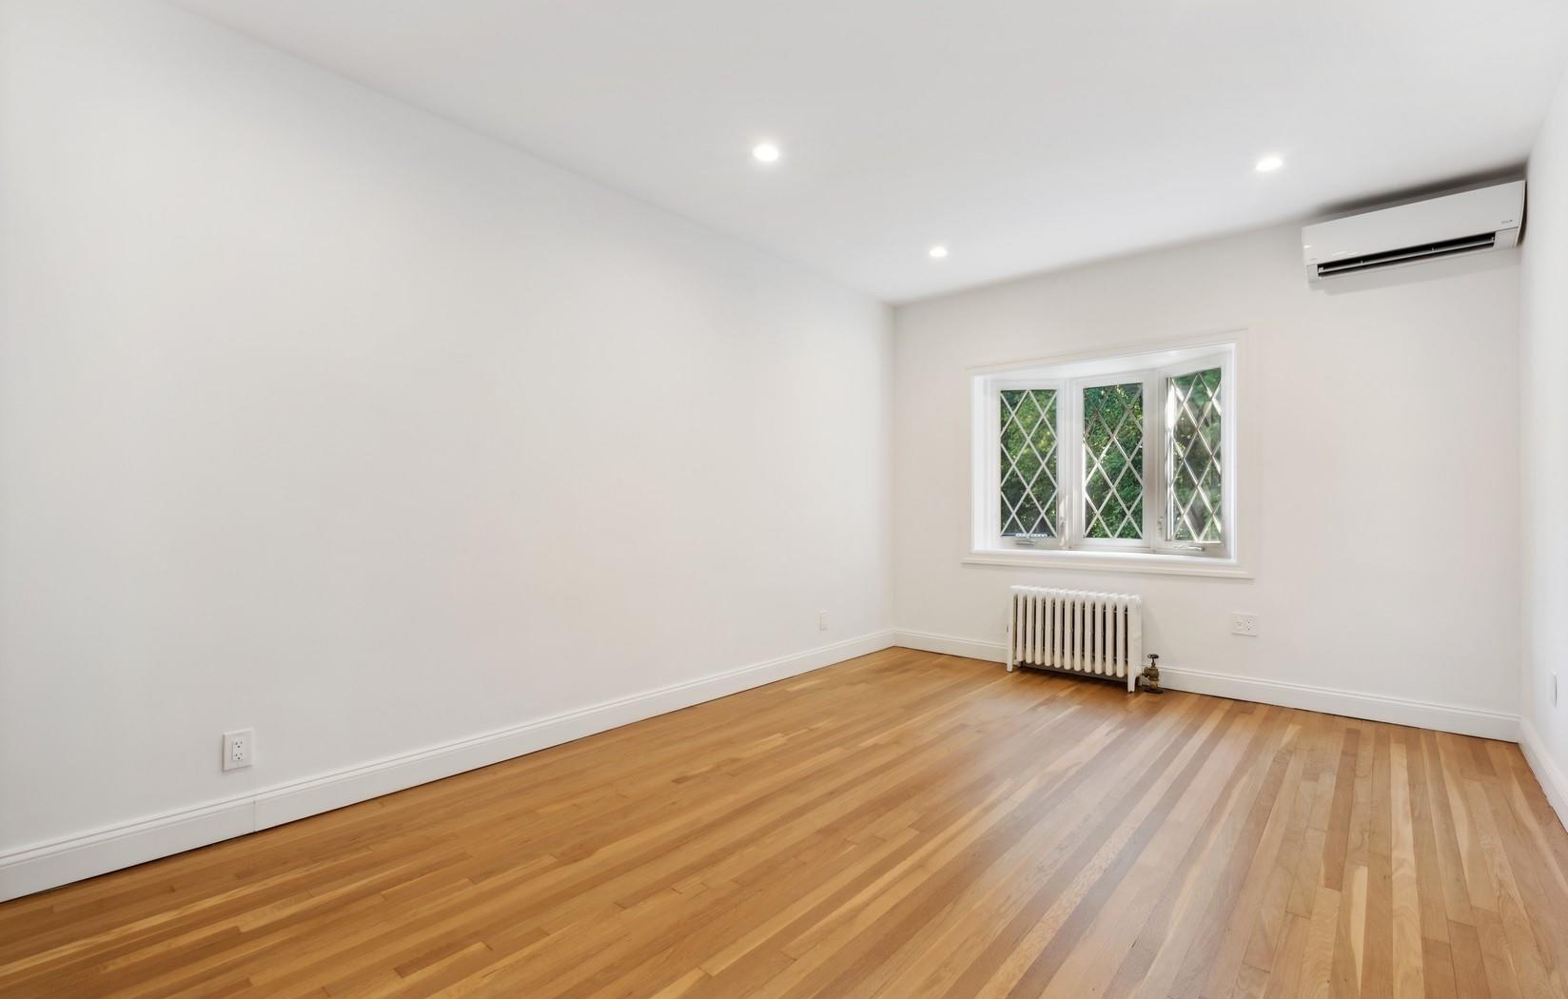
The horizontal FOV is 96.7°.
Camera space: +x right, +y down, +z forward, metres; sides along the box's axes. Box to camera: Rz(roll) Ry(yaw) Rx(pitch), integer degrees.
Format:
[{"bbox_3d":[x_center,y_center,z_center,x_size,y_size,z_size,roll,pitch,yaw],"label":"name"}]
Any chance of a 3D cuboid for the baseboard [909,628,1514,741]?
[{"bbox_3d":[2.215,1.114,4.477,3.486,0.132,0.018,0,0,41],"label":"baseboard"}]

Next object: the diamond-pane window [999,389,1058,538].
[{"bbox_3d":[1.842,-0.268,5.241,0.411,1.106,0.040,0,0,11],"label":"diamond-pane window"}]

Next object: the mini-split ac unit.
[{"bbox_3d":[3.167,-1.318,3.554,0.825,0.285,0.215,0,0,41],"label":"mini-split ac unit"}]

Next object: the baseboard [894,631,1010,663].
[{"bbox_3d":[1.252,1.114,5.301,0.942,0.132,0.018,0,0,41],"label":"baseboard"}]

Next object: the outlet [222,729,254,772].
[{"bbox_3d":[-1.873,0.862,2.395,0.009,0.125,0.080,0,0,41],"label":"outlet"}]

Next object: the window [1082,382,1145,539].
[{"bbox_3d":[2.367,-0.267,5.015,0.409,1.106,0.040,0,0,41],"label":"window"}]

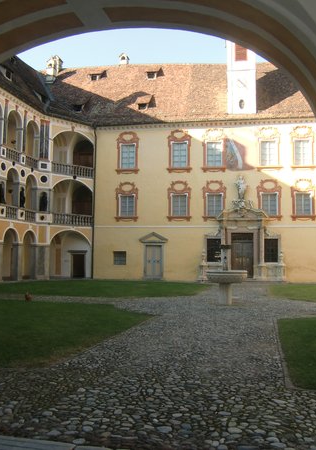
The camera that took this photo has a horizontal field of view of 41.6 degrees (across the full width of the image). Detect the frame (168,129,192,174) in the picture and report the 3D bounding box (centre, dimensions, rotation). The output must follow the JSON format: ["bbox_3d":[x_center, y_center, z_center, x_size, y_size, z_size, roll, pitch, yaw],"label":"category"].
[{"bbox_3d":[1.841,-6.337,35.625,2.198,3.786,0.270,0,-5,8],"label":"frame"}]

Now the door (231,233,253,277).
[{"bbox_3d":[7.203,2.623,35.314,1.860,3.720,0.200,0,-5,9],"label":"door"}]

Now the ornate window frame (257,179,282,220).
[{"bbox_3d":[8.836,-1.942,32.835,1.930,3.279,0.300,0,-5,7],"label":"ornate window frame"}]

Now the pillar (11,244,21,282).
[{"bbox_3d":[-10.795,2.872,32.024,0.550,2.850,0.520,-1,-5,22],"label":"pillar"}]

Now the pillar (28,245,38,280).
[{"bbox_3d":[-9.983,3.040,34.021,0.550,2.850,0.580,-1,-5,22],"label":"pillar"}]

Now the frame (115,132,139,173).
[{"bbox_3d":[-2.630,-6.288,36.232,2.044,3.815,0.270,0,-5,8],"label":"frame"}]

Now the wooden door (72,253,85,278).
[{"bbox_3d":[-6.937,3.547,36.300,1.121,2.163,0.200,0,-5,8],"label":"wooden door"}]

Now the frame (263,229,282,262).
[{"bbox_3d":[9.277,1.746,33.780,1.540,2.678,0.300,0,-5,8],"label":"frame"}]

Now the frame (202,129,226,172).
[{"bbox_3d":[4.589,-6.020,33.727,1.944,3.559,0.300,0,-5,7],"label":"frame"}]

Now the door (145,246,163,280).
[{"bbox_3d":[-0.311,3.001,33.606,1.362,2.679,0.200,0,-5,7],"label":"door"}]

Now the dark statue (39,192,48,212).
[{"bbox_3d":[-9.284,-1.809,33.625,0.660,1.580,0.500,5,-6,-41],"label":"dark statue"}]

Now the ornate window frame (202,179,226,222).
[{"bbox_3d":[4.547,-1.906,33.388,1.885,3.277,0.300,0,-5,7],"label":"ornate window frame"}]

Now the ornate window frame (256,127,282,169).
[{"bbox_3d":[9.286,-6.420,34.615,2.090,3.535,0.270,0,-5,8],"label":"ornate window frame"}]

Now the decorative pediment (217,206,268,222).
[{"bbox_3d":[6.684,-0.804,32.617,3.967,1.064,0.800,0,-5,7],"label":"decorative pediment"}]

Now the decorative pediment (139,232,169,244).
[{"bbox_3d":[-0.335,1.049,33.572,2.355,0.888,0.400,0,-5,7],"label":"decorative pediment"}]

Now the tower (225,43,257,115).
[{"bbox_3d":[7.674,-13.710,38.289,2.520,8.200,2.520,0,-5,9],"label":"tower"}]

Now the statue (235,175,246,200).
[{"bbox_3d":[7.006,-3.154,35.218,0.950,2.100,0.700,0,-5,9],"label":"statue"}]

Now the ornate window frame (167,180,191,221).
[{"bbox_3d":[1.781,-2.048,35.274,2.040,3.446,0.270,0,-5,8],"label":"ornate window frame"}]

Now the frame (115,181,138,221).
[{"bbox_3d":[-2.790,-2.075,37.135,2.130,3.520,0.300,0,-5,9],"label":"frame"}]

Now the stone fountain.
[{"bbox_3d":[2.635,1.916,16.150,1.582,2.289,1.582,0,-5,7],"label":"stone fountain"}]

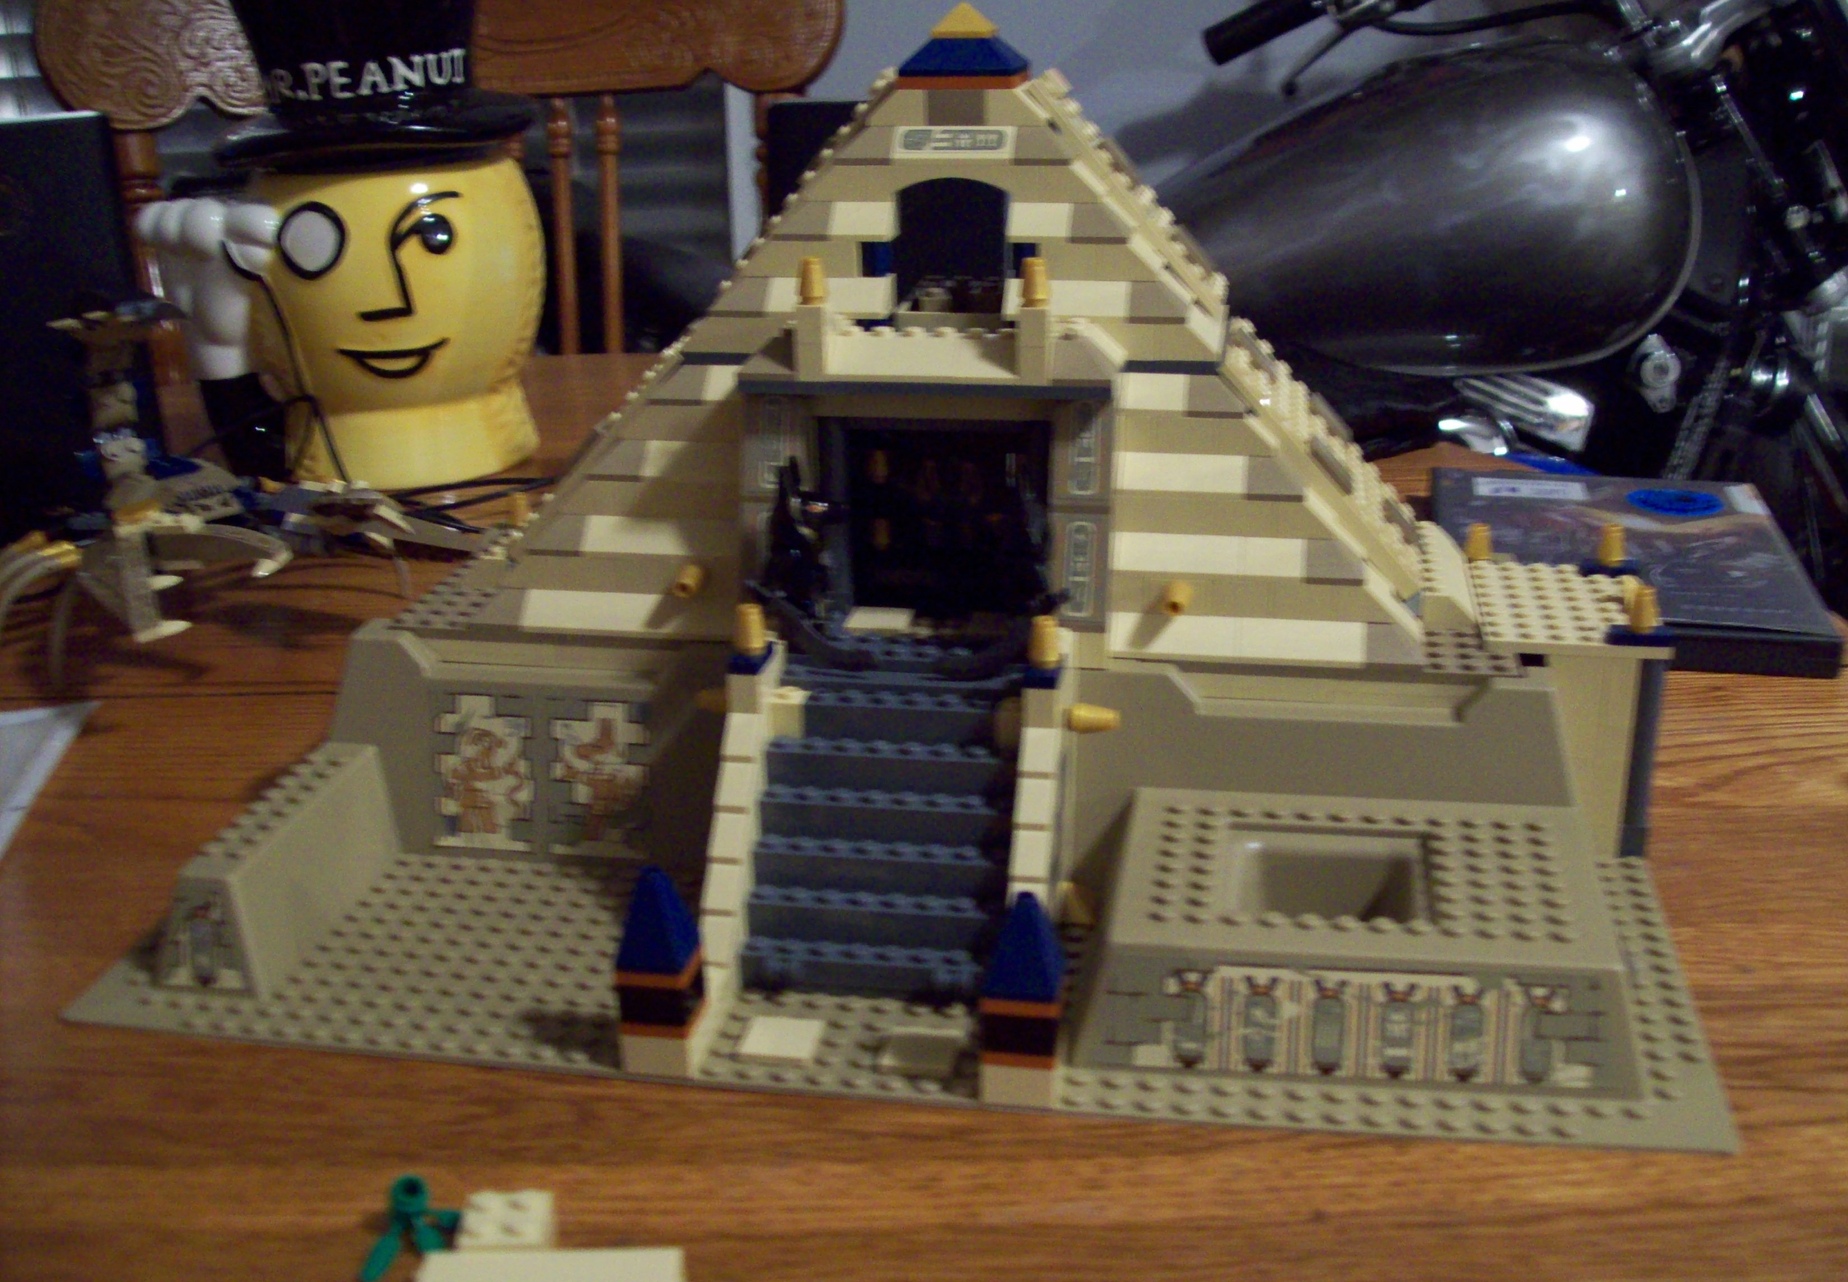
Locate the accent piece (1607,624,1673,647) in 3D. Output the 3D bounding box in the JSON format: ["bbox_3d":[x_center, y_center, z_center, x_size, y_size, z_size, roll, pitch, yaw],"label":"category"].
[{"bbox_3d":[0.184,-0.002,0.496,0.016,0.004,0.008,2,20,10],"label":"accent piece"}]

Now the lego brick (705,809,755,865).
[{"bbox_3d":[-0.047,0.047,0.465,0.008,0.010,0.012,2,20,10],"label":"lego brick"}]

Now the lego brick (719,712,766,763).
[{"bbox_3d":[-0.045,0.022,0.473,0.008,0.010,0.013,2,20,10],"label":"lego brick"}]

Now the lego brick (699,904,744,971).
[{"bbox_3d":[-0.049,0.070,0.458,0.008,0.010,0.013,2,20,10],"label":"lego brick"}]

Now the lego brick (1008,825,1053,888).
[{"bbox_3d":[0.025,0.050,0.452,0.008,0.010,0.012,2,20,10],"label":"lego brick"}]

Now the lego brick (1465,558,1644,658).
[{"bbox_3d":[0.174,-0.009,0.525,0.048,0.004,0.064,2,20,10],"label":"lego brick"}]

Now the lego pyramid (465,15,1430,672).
[{"bbox_3d":[0.009,-0.097,0.543,0.256,0.159,0.142,2,20,10],"label":"lego pyramid"}]

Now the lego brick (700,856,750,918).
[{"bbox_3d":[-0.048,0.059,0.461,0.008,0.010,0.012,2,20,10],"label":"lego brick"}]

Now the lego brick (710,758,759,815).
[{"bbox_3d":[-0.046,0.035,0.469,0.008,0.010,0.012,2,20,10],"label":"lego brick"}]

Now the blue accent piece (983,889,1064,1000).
[{"bbox_3d":[0.021,0.063,0.408,0.016,0.021,0.016,2,20,10],"label":"blue accent piece"}]

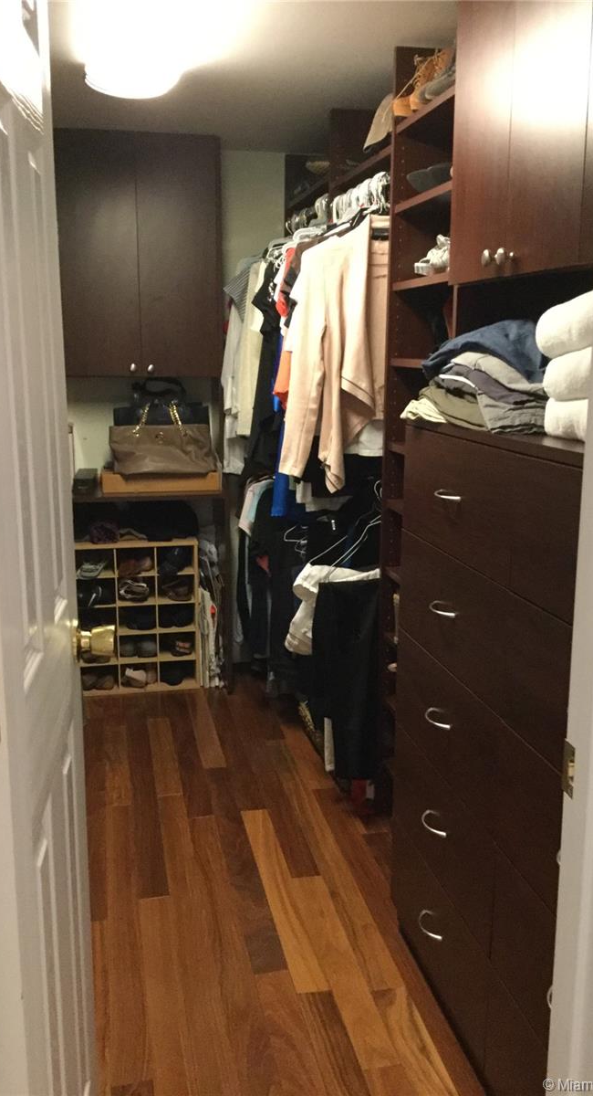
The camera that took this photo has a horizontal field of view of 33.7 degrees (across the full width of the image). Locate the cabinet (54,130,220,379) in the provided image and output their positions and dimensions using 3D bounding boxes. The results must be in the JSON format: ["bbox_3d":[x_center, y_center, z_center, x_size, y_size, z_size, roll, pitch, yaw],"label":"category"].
[{"bbox_3d":[-0.605,-1.083,3.699,0.612,0.853,0.310,-2,12,-11],"label":"cabinet"}]

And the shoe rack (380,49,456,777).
[{"bbox_3d":[0.469,-0.194,2.473,0.360,2.085,0.515,-2,12,-11],"label":"shoe rack"}]

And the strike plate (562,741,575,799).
[{"bbox_3d":[0.285,0.230,1.021,0.005,0.057,0.030,-2,12,-11],"label":"strike plate"}]

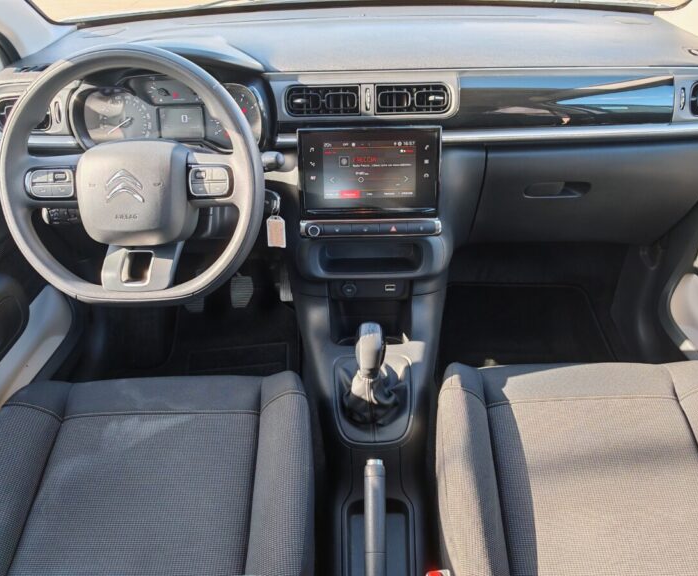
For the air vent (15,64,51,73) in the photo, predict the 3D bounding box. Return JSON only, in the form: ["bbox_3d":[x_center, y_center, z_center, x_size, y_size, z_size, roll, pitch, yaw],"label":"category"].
[{"bbox_3d":[-0.541,-0.377,1.030,0.070,0.015,0.037,-5,24,-7],"label":"air vent"}]

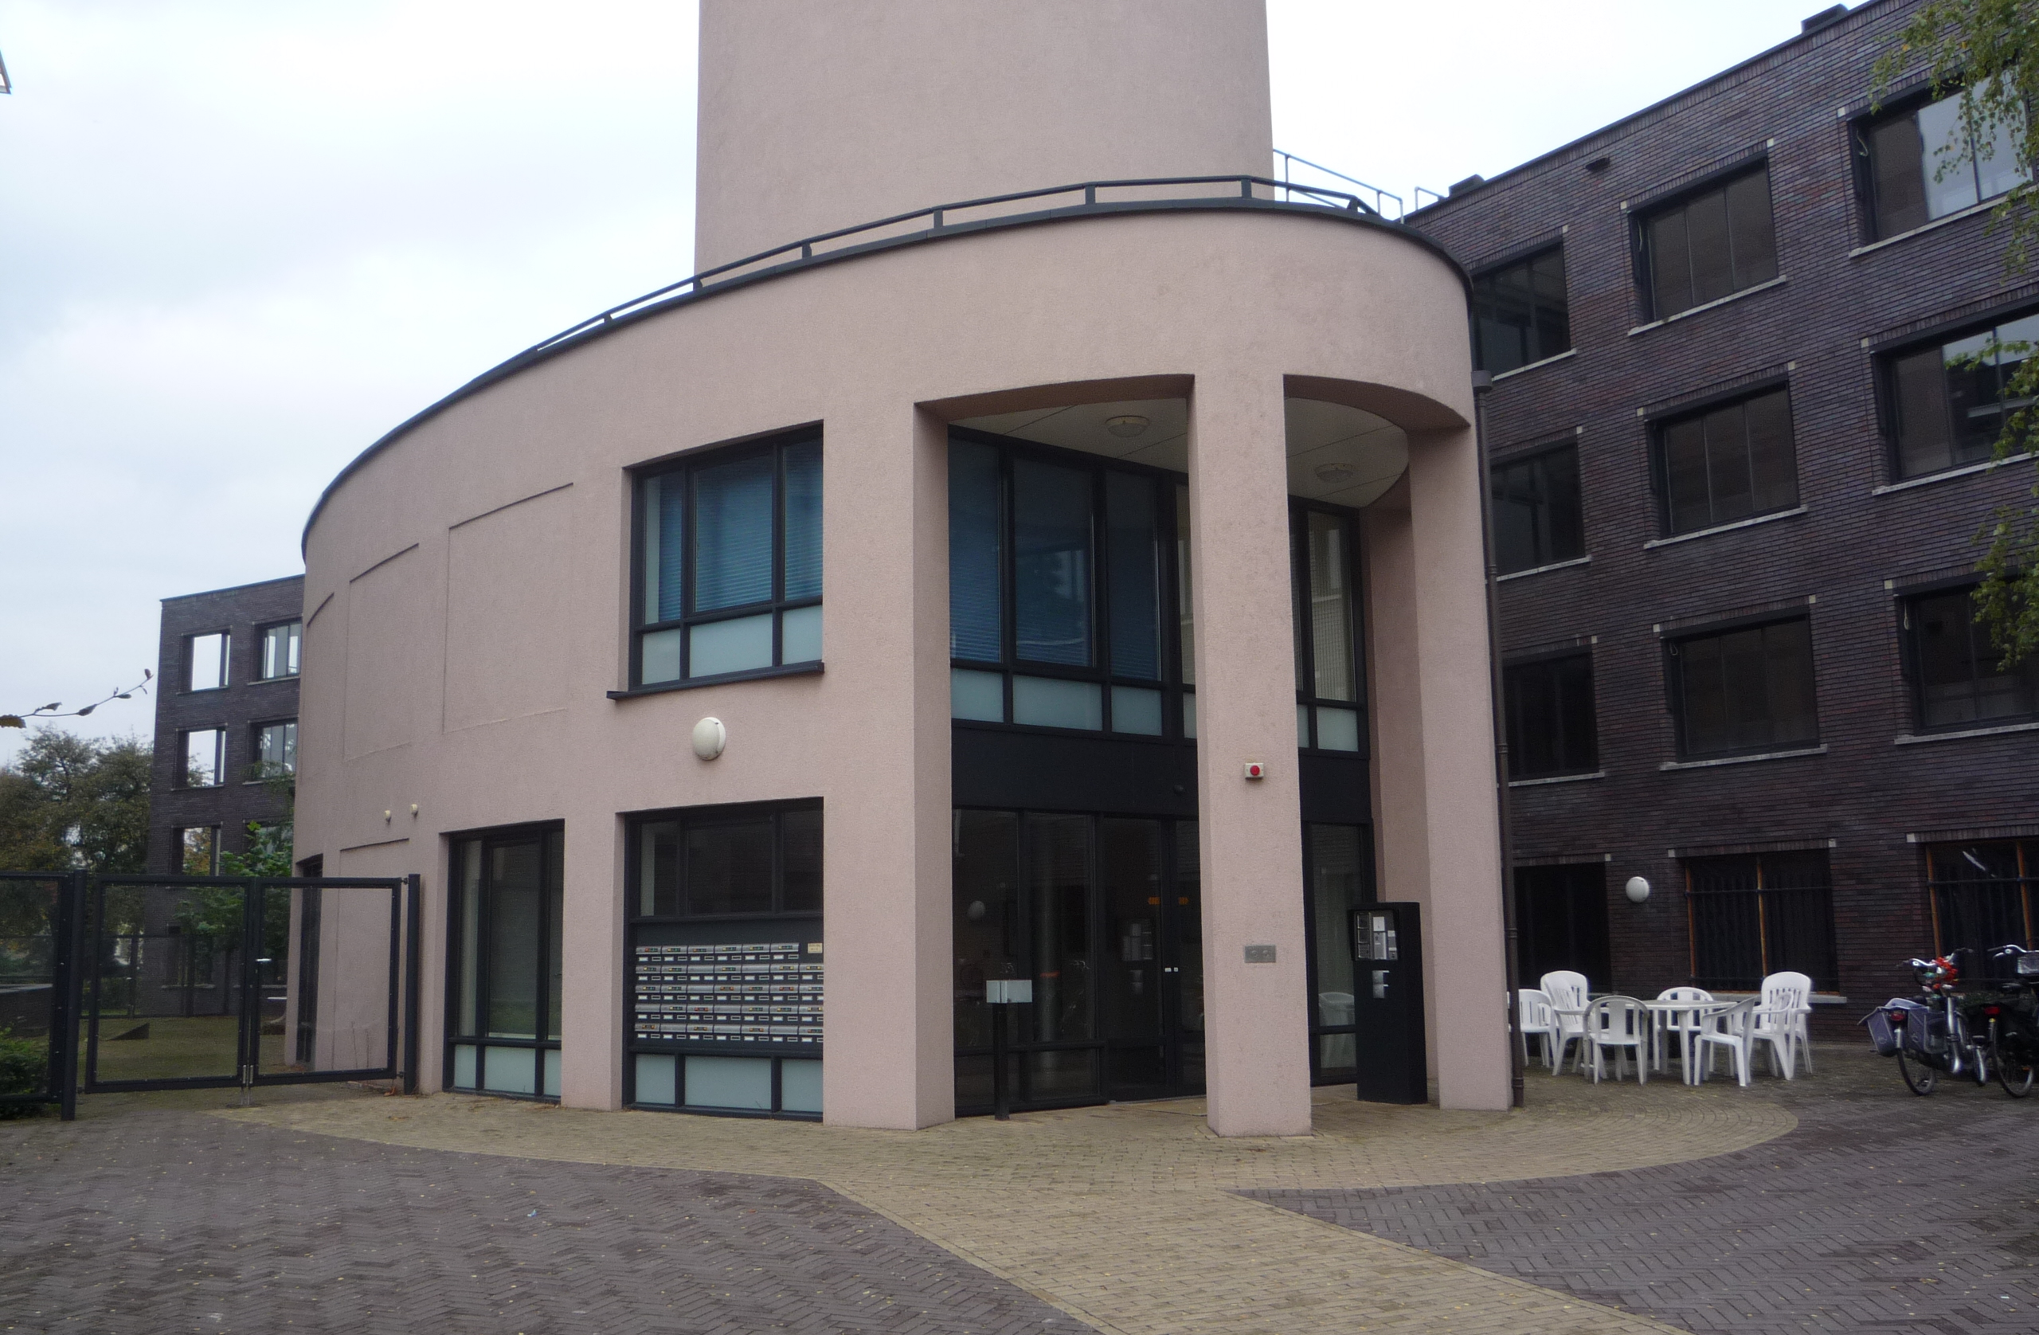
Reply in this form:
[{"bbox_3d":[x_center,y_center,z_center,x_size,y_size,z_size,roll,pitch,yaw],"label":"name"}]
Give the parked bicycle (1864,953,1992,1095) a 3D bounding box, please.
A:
[{"bbox_3d":[7.731,3.049,15.076,0.600,1.080,1.750,-9,-12,44],"label":"parked bicycle"}]

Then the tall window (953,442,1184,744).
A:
[{"bbox_3d":[0.440,-0.647,15.586,2.570,2.550,0.120,5,-10,-35],"label":"tall window"}]

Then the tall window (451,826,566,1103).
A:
[{"bbox_3d":[-4.786,2.765,16.605,2.280,2.500,0.130,-9,-12,43],"label":"tall window"}]

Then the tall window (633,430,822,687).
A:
[{"bbox_3d":[-2.407,-0.834,14.839,2.340,1.950,0.150,-7,-11,35],"label":"tall window"}]

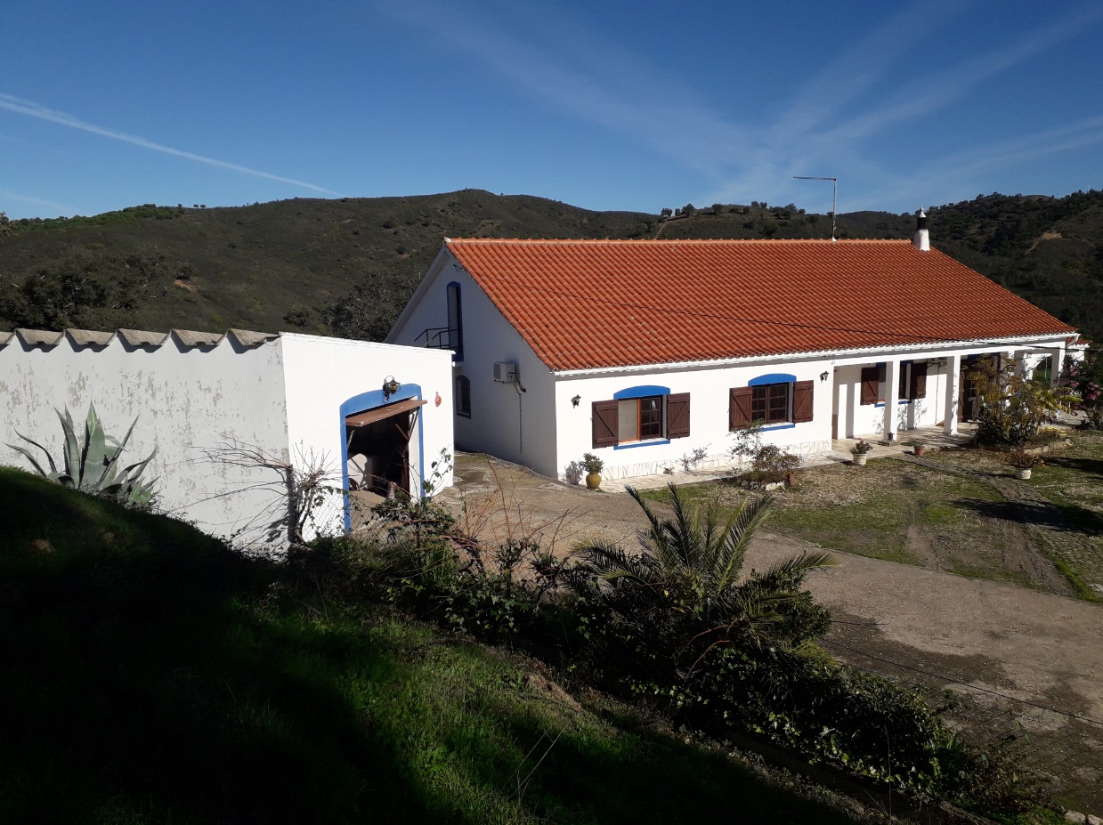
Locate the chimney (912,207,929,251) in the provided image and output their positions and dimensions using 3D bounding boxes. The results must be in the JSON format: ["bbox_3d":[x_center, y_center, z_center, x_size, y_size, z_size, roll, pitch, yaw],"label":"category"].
[{"bbox_3d":[14.105,-7.029,32.914,0.550,1.650,0.550,-6,9,-27],"label":"chimney"}]

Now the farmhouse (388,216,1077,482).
[{"bbox_3d":[5.513,-2.830,29.409,19.150,6.200,13.250,-6,9,-27],"label":"farmhouse"}]

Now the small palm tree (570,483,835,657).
[{"bbox_3d":[1.864,1.970,10.648,3.209,2.050,3.143,-1,8,0],"label":"small palm tree"}]

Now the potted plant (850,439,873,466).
[{"bbox_3d":[7.882,0.998,21.843,0.589,0.694,0.589,-6,9,-27],"label":"potted plant"}]

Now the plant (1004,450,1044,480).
[{"bbox_3d":[11.138,1.216,20.219,0.923,0.642,0.923,-6,9,-27],"label":"plant"}]

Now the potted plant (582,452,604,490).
[{"bbox_3d":[0.950,1.326,19.673,0.490,0.832,0.490,-1,8,0],"label":"potted plant"}]

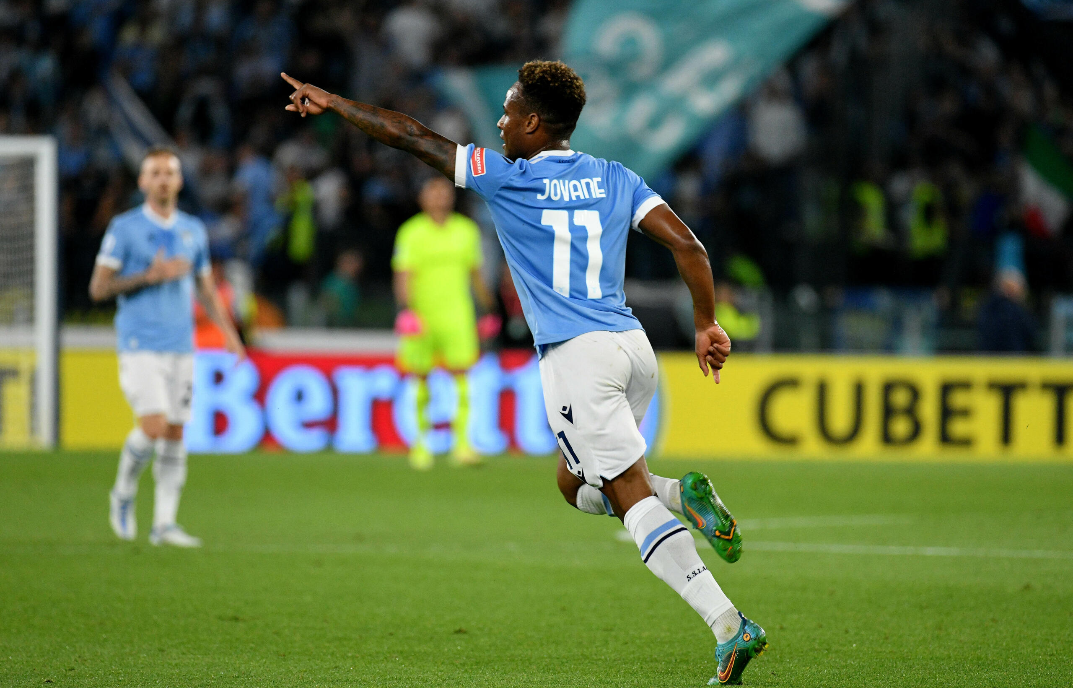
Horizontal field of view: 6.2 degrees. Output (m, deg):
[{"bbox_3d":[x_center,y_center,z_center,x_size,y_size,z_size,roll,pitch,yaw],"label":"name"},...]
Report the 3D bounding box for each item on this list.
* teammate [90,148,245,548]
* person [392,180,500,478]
[{"bbox_3d":[-1.661,0.015,44.300,0.660,1.790,0.530,0,0,-24],"label":"teammate"},{"bbox_3d":[-0.600,-0.139,65.200,0.700,1.910,0.420,0,0,-8],"label":"person"}]

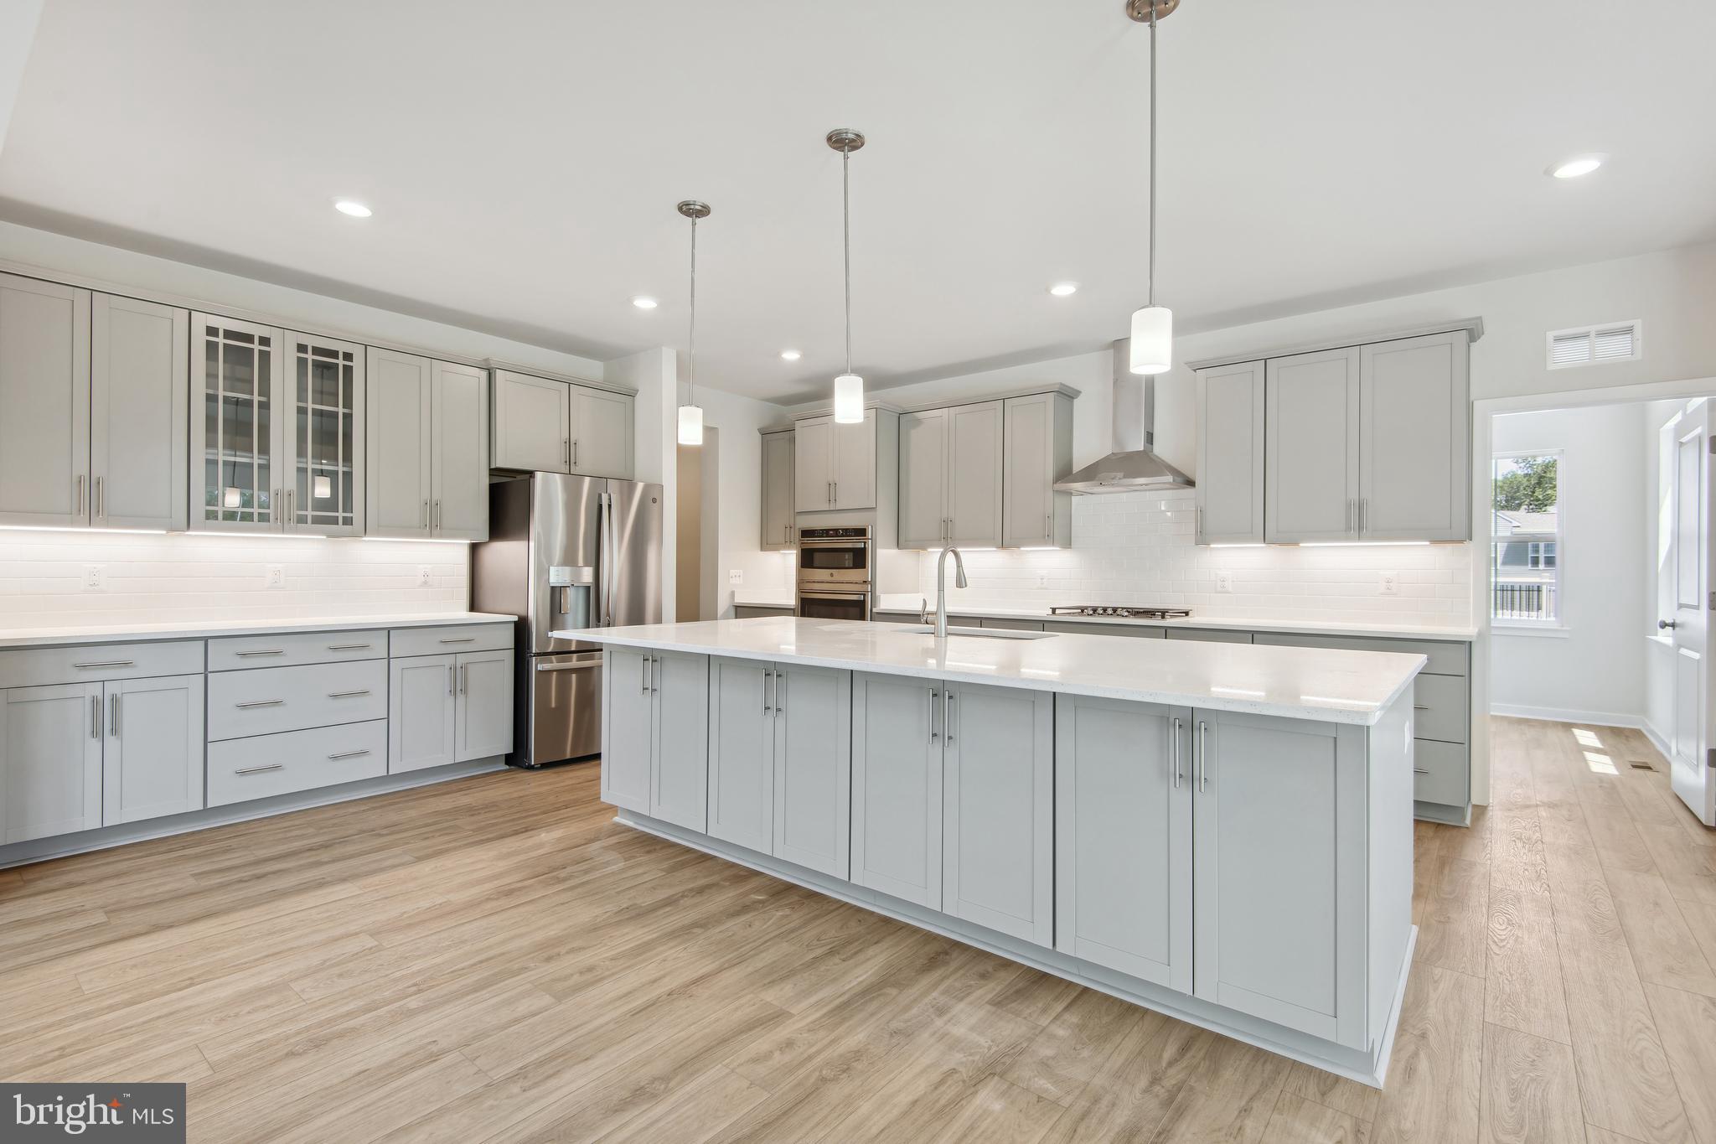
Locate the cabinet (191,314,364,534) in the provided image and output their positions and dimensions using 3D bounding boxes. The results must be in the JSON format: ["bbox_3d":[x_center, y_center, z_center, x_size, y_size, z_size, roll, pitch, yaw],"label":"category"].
[{"bbox_3d":[-3.107,-0.724,4.067,0.327,1.065,0.752,0,0,40],"label":"cabinet"}]

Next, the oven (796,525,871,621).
[{"bbox_3d":[-0.035,0.164,6.209,0.755,1.075,0.600,0,0,38],"label":"oven"}]

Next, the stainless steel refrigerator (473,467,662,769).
[{"bbox_3d":[-1.913,0.309,5.123,0.790,1.785,0.915,0,0,40],"label":"stainless steel refrigerator"}]

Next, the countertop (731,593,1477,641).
[{"bbox_3d":[1.080,0.306,5.371,5.085,0.045,0.645,0,0,38],"label":"countertop"}]

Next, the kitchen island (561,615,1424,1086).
[{"bbox_3d":[0.281,0.747,3.311,3.390,0.905,1.490,0,0,38],"label":"kitchen island"}]

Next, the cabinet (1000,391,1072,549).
[{"bbox_3d":[1.278,-0.697,5.430,0.385,1.065,0.320,0,0,38],"label":"cabinet"}]

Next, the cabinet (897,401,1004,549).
[{"bbox_3d":[0.772,-0.700,5.826,0.900,1.065,0.320,0,0,38],"label":"cabinet"}]

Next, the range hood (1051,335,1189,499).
[{"bbox_3d":[1.726,-1.027,4.968,0.765,0.990,0.500,0,0,38],"label":"range hood"}]

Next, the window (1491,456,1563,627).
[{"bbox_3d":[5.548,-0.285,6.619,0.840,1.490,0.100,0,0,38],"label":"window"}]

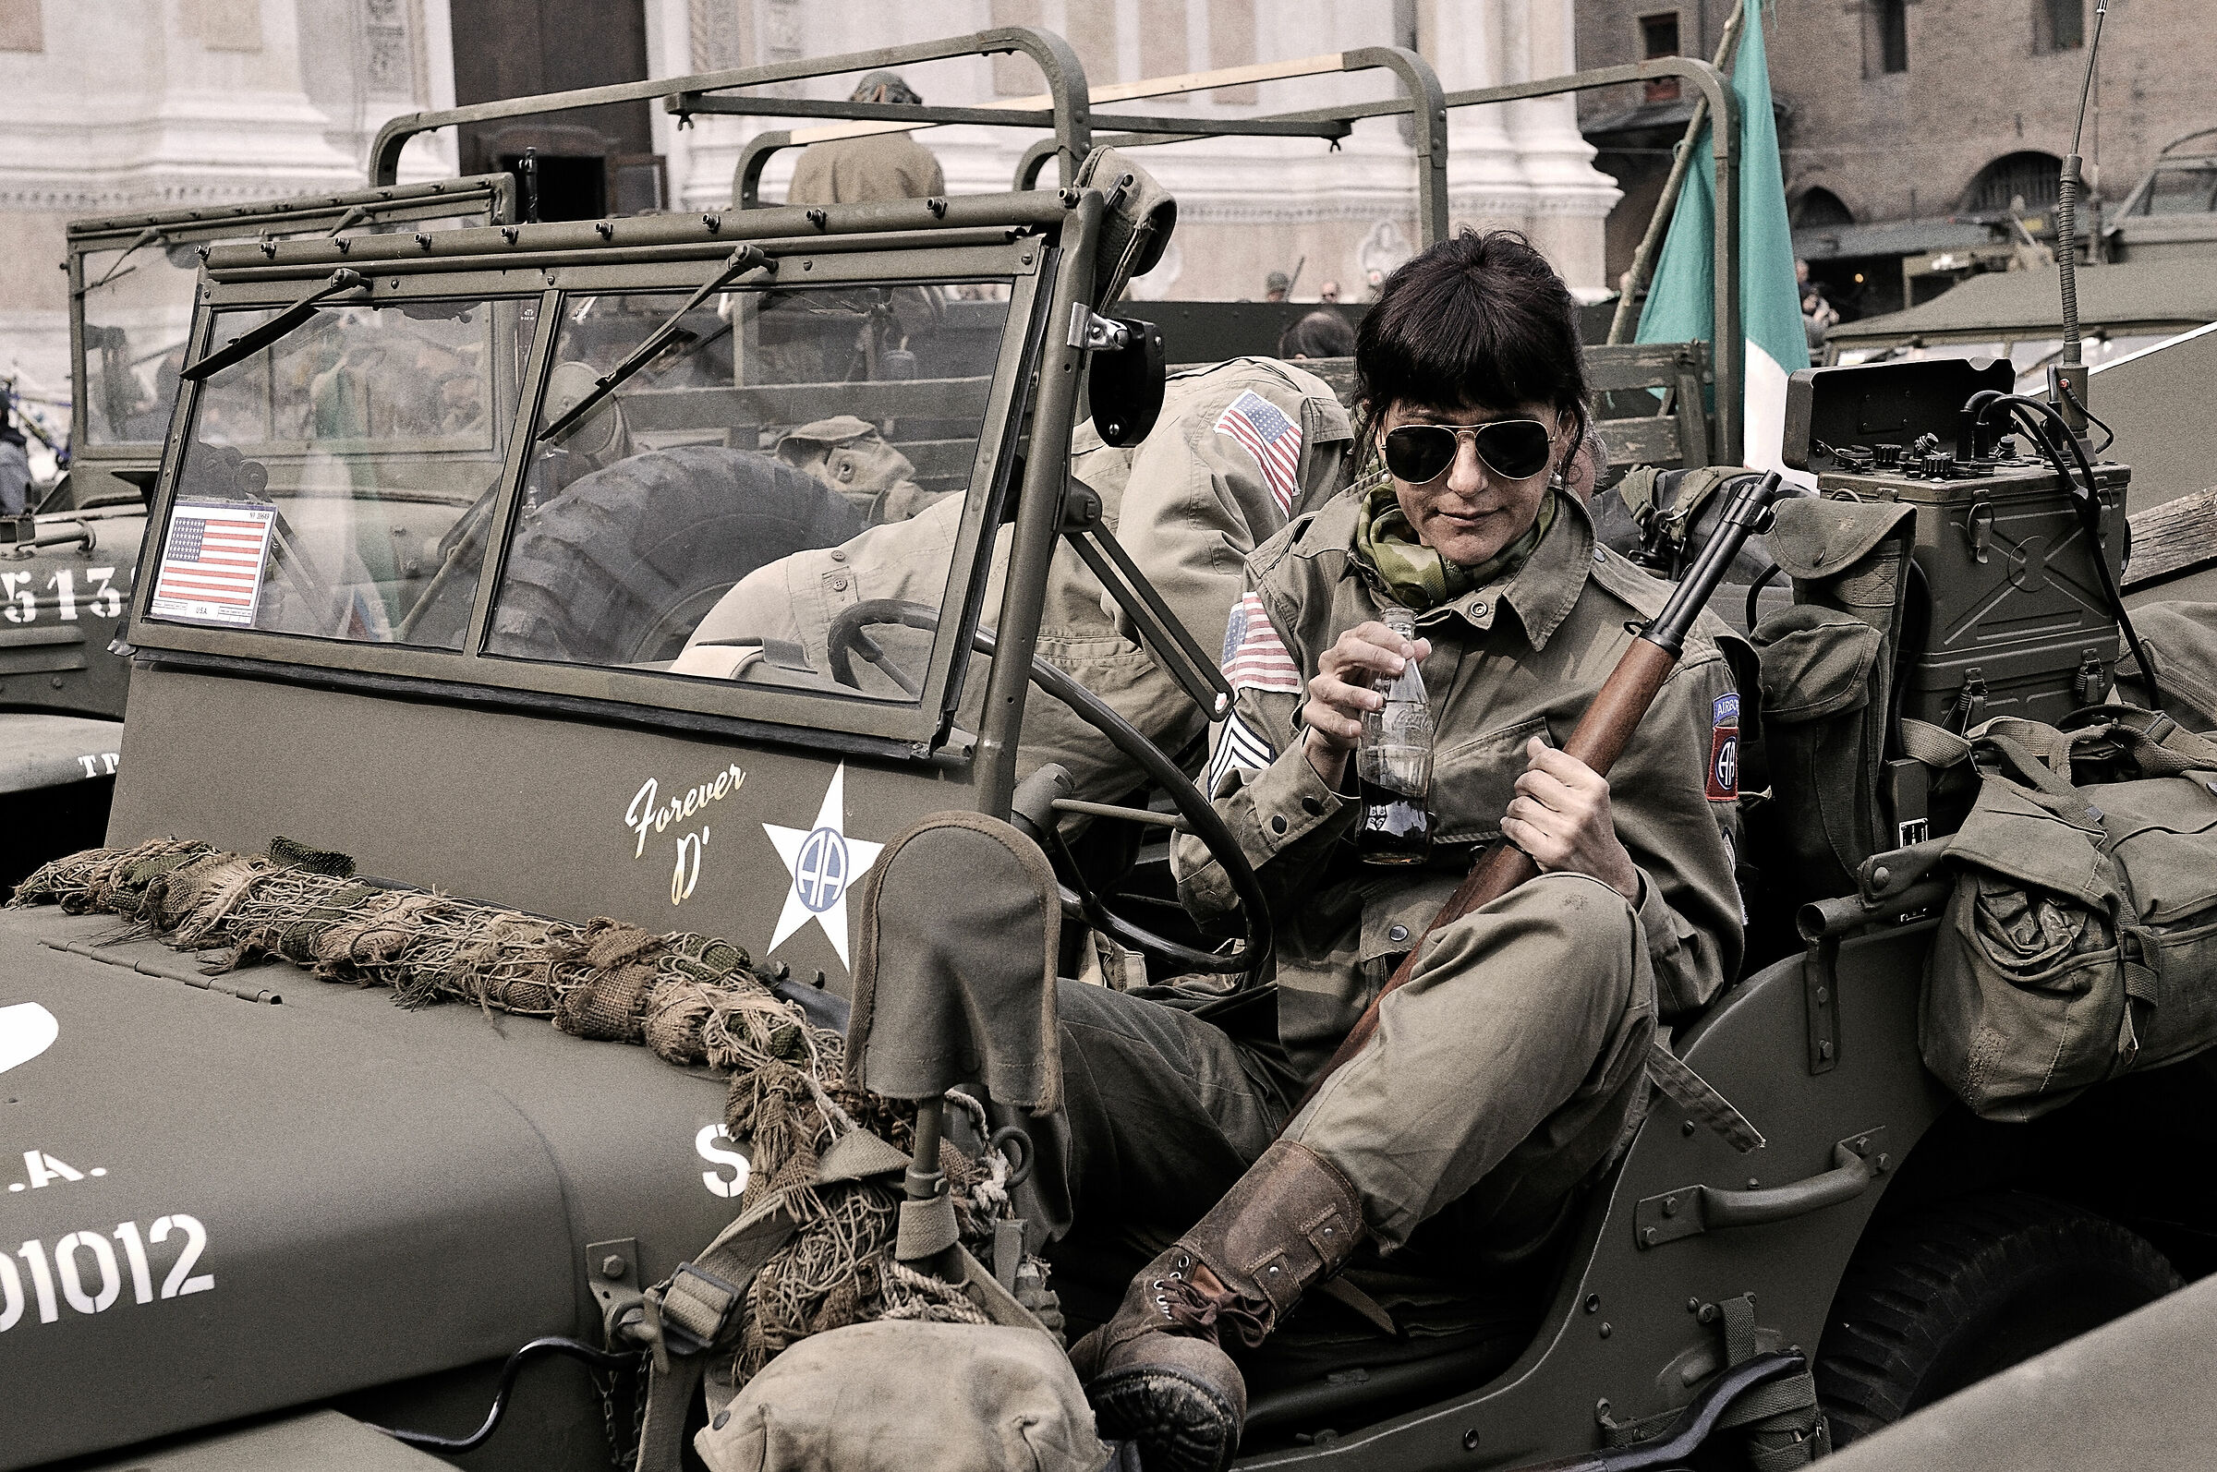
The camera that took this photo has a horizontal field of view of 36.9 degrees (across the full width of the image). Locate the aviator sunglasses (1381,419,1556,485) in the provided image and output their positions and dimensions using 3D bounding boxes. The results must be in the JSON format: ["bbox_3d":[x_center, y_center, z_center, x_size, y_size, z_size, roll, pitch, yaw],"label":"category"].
[{"bbox_3d":[0.310,-0.260,2.814,0.142,0.052,0.135,-1,23,13],"label":"aviator sunglasses"}]

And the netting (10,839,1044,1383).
[{"bbox_3d":[-0.552,0.260,2.681,0.260,0.300,1.240,-10,11,-44],"label":"netting"}]

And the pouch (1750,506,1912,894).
[{"bbox_3d":[0.727,-0.034,3.330,0.160,0.410,0.110,3,10,35],"label":"pouch"}]

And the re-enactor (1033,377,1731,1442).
[{"bbox_3d":[0.238,0.071,2.706,0.620,0.940,0.750,-2,8,5],"label":"re-enactor"}]

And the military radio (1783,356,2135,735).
[{"bbox_3d":[0.923,-0.161,3.615,0.290,0.480,0.200,-8,16,-29],"label":"military radio"}]

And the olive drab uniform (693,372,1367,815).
[{"bbox_3d":[0.062,0.288,4.048,1.120,1.460,0.580,-2,8,5],"label":"olive drab uniform"}]

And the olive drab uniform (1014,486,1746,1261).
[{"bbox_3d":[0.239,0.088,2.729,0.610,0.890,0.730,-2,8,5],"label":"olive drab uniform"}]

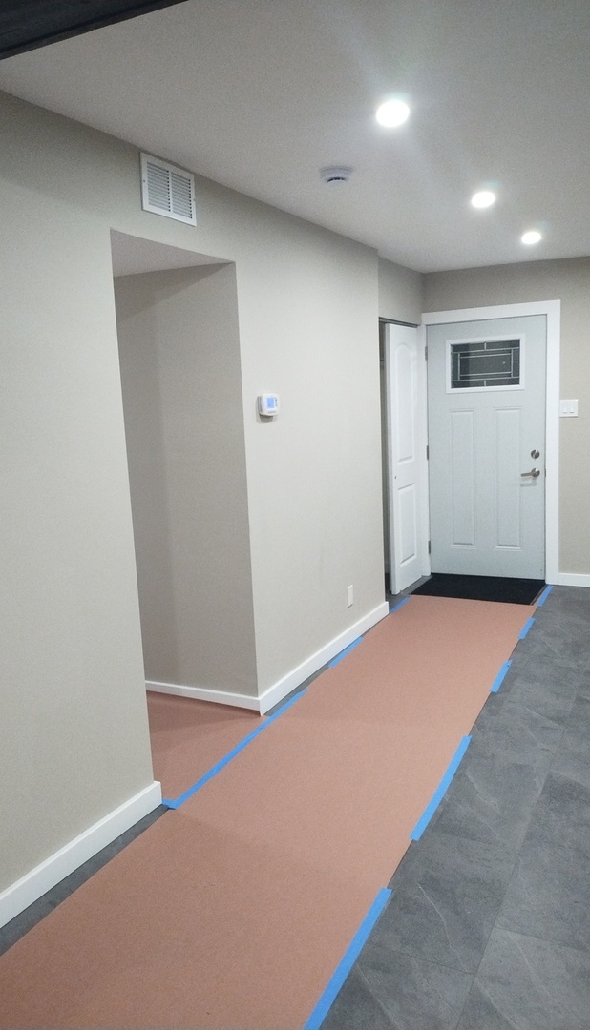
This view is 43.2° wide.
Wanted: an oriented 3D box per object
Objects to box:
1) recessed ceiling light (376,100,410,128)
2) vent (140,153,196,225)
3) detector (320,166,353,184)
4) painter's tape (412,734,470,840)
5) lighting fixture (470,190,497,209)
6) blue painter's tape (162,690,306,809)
[{"bbox_3d":[0.317,-1.302,2.409,0.130,0.030,0.130,-2,9,0],"label":"recessed ceiling light"},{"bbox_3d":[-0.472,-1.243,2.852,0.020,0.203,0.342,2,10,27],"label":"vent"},{"bbox_3d":[0.175,-1.393,3.055,0.140,0.036,0.140,-2,9,0],"label":"detector"},{"bbox_3d":[0.586,1.046,2.925,0.036,0.002,0.845,2,10,25],"label":"painter's tape"},{"bbox_3d":[0.900,-1.505,3.545,0.130,0.030,0.130,2,10,27],"label":"lighting fixture"},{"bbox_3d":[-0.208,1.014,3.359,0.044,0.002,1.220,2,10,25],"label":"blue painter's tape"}]

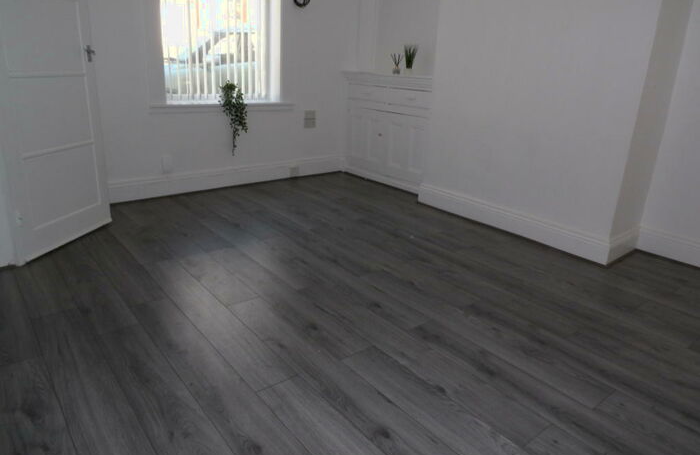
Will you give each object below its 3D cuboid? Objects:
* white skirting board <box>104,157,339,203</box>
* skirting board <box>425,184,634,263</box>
[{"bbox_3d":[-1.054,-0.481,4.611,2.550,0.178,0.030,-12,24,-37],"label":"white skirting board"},{"bbox_3d":[1.323,-0.107,3.843,0.500,0.178,1.666,-12,24,-37],"label":"skirting board"}]

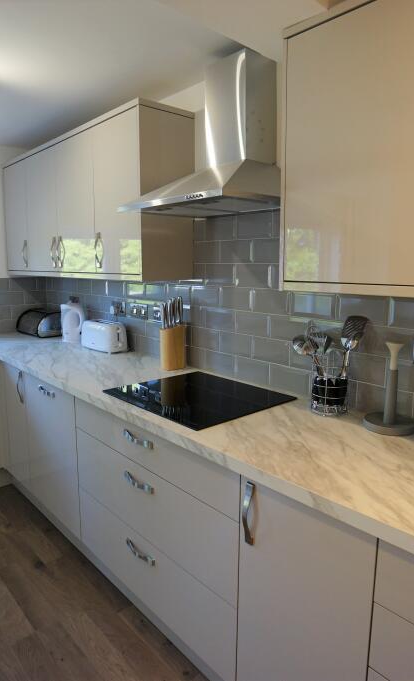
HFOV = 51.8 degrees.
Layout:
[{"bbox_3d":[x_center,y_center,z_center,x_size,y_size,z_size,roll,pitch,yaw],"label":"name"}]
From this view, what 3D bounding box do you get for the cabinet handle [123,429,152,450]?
[{"bbox_3d":[-0.242,0.354,1.517,0.030,0.024,0.170,-8,13,-43],"label":"cabinet handle"}]

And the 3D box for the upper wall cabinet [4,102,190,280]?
[{"bbox_3d":[-0.771,-0.778,2.605,0.320,0.783,1.718,-8,13,-43],"label":"upper wall cabinet"}]

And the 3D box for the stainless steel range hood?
[{"bbox_3d":[-0.015,-0.821,1.701,0.443,0.580,0.600,-8,13,-43],"label":"stainless steel range hood"}]

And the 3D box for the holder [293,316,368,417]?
[{"bbox_3d":[0.449,0.086,1.542,0.160,0.357,0.215,-8,13,-43],"label":"holder"}]

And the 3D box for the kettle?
[{"bbox_3d":[-0.922,-0.136,2.921,0.185,0.305,0.140,-3,10,-20],"label":"kettle"}]

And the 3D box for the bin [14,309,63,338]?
[{"bbox_3d":[-1.272,-0.137,3.291,0.225,0.187,0.370,-8,13,-43],"label":"bin"}]

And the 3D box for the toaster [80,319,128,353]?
[{"bbox_3d":[-0.659,-0.036,2.717,0.300,0.190,0.155,9,12,41],"label":"toaster"}]

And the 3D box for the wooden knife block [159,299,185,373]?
[{"bbox_3d":[-0.174,-0.035,2.190,0.115,0.370,0.085,-8,13,-43],"label":"wooden knife block"}]

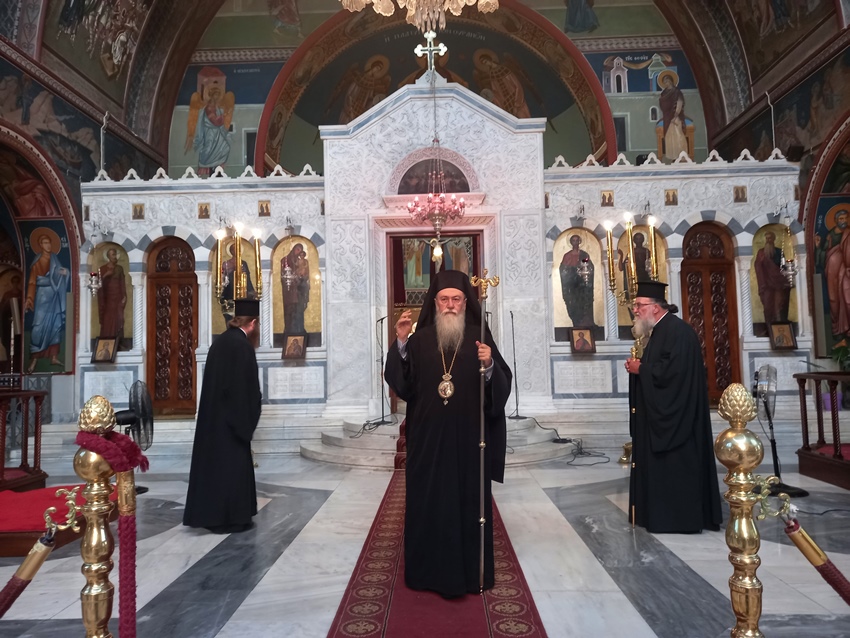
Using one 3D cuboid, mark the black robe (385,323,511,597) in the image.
[{"bbox_3d":[0.137,0.793,3.657,0.752,1.535,0.520,-1,-3,3],"label":"black robe"}]

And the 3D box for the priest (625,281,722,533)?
[{"bbox_3d":[1.952,0.646,4.873,0.690,1.902,0.570,-2,-4,8],"label":"priest"}]

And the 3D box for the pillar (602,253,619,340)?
[{"bbox_3d":[2.837,-0.292,9.368,0.180,1.239,0.180,-1,-3,1],"label":"pillar"}]

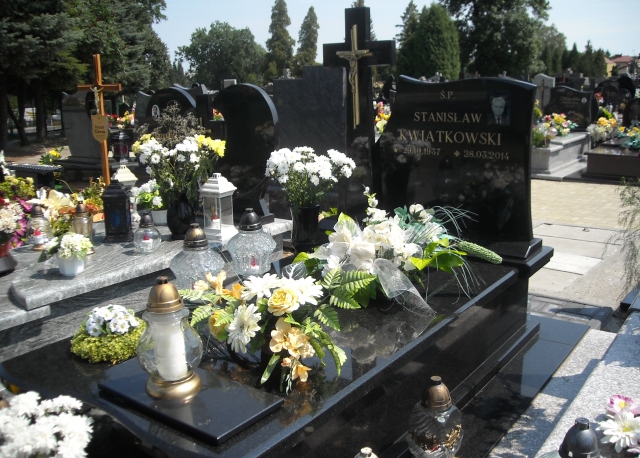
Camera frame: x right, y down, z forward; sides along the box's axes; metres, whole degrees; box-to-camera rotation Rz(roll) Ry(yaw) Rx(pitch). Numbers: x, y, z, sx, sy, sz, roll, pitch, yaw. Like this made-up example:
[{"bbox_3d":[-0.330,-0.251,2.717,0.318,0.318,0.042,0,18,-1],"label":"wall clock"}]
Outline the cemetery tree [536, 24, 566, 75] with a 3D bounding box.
[{"bbox_3d":[22.363,-16.792,62.663,3.000,5.950,3.000,3,14,19],"label":"cemetery tree"}]

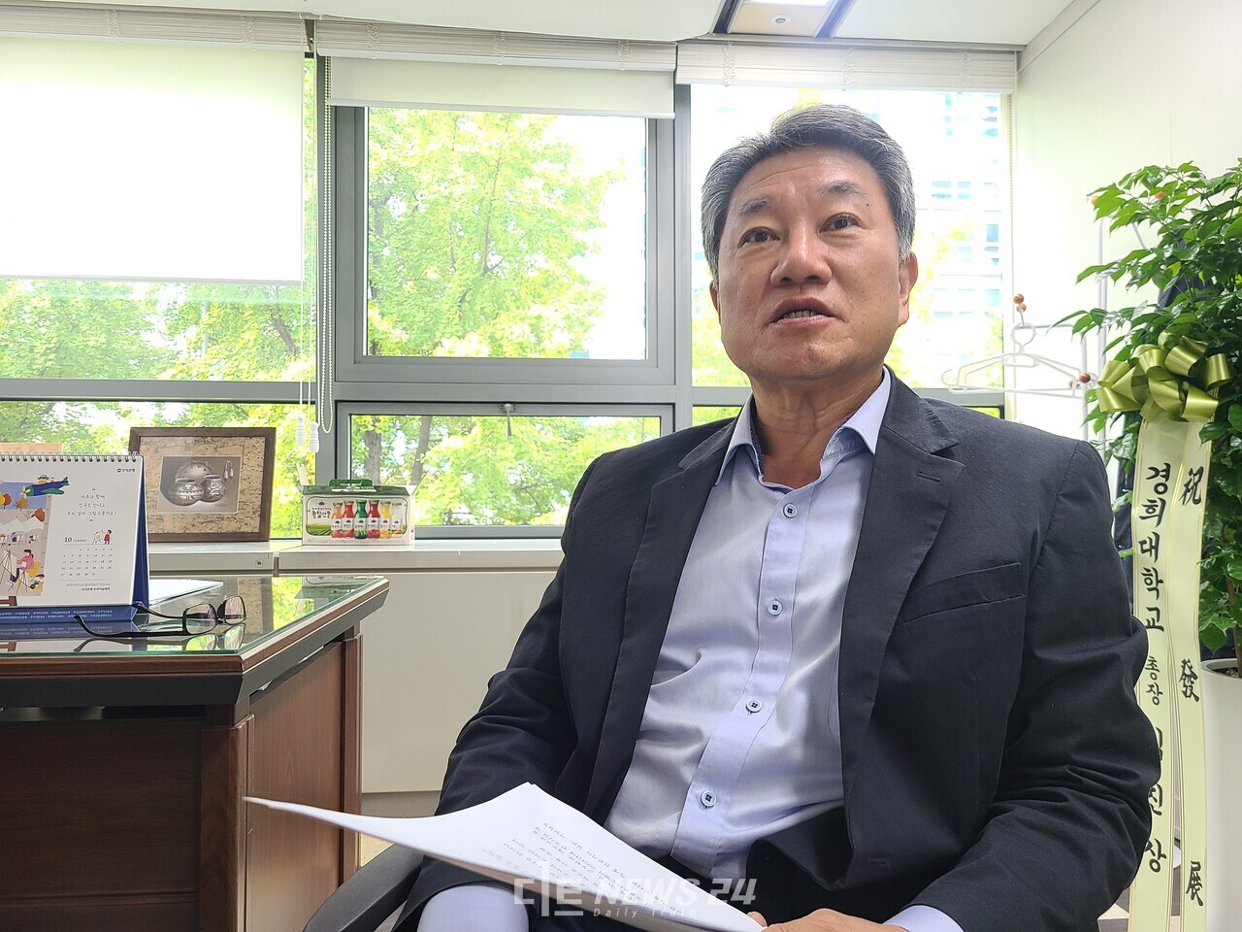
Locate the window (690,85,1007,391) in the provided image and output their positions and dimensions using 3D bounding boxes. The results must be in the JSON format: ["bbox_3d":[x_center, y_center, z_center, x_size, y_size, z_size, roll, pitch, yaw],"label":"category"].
[{"bbox_3d":[0.788,-0.795,3.200,1.119,1.084,0.090,0,-2,-5],"label":"window"}]

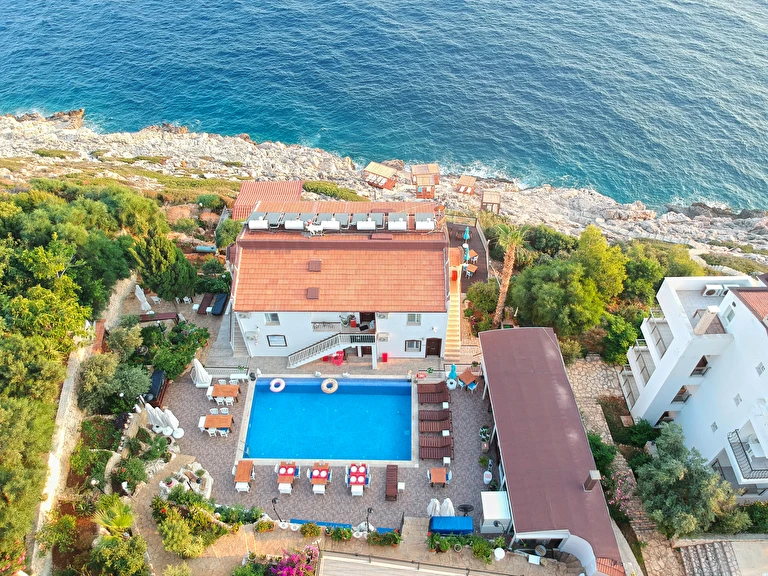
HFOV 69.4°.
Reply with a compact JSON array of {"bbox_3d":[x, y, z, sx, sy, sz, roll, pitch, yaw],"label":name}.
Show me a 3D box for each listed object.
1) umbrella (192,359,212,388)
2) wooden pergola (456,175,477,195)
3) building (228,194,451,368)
[{"bbox_3d":[-11.557,5.400,35.088,0.900,2.750,0.900,0,47,2],"label":"umbrella"},{"bbox_3d":[11.594,-14.405,77.955,2.200,2.000,2.200,12,48,13],"label":"wooden pergola"},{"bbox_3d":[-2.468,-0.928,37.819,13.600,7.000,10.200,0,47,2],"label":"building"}]

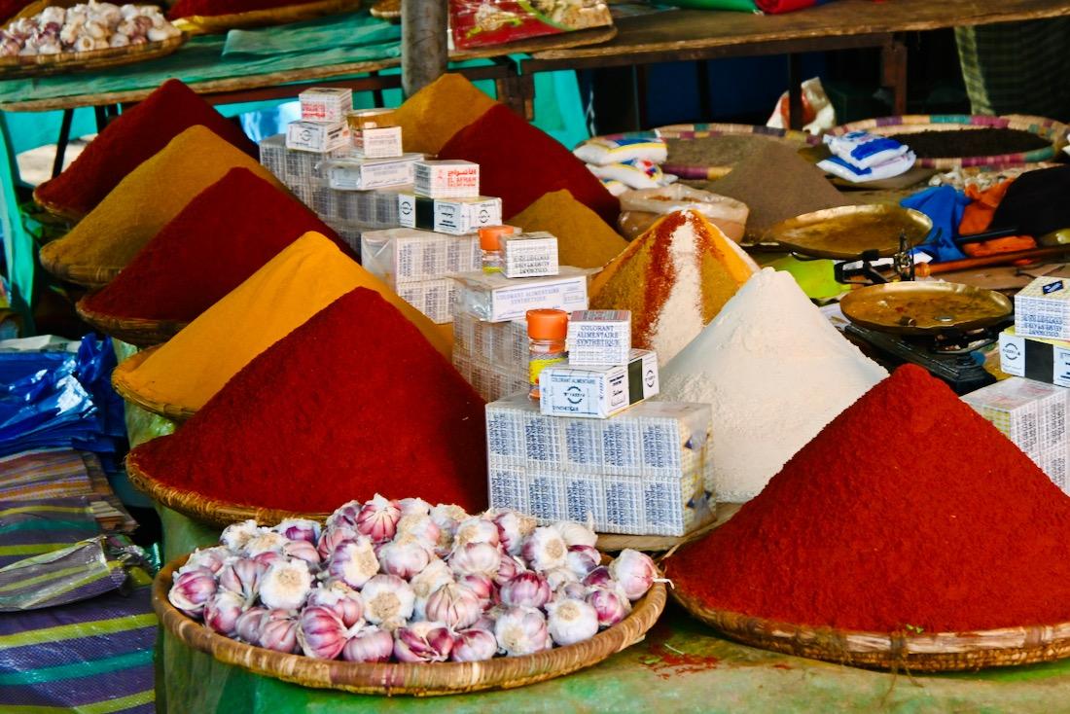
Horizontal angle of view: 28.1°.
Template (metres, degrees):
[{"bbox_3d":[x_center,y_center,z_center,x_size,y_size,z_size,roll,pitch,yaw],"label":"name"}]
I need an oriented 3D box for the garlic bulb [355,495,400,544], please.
[{"bbox_3d":[-0.165,0.171,2.245,0.048,0.050,0.048,-3,30,0],"label":"garlic bulb"}]

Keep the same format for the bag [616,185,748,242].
[{"bbox_3d":[0.256,-0.236,3.700,0.230,0.115,0.200,0,14,0],"label":"bag"}]

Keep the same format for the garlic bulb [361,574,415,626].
[{"bbox_3d":[-0.143,0.237,2.079,0.052,0.052,0.047,-1,18,-3],"label":"garlic bulb"}]

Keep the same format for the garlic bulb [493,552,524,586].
[{"bbox_3d":[-0.028,0.212,2.130,0.046,0.044,0.046,0,14,0],"label":"garlic bulb"}]

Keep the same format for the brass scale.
[{"bbox_3d":[0.500,-0.097,3.020,0.230,0.170,0.540,-4,15,-12],"label":"brass scale"}]

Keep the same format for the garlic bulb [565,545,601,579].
[{"bbox_3d":[0.049,0.208,2.160,0.044,0.042,0.044,0,15,0],"label":"garlic bulb"}]

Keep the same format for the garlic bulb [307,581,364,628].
[{"bbox_3d":[-0.192,0.242,2.081,0.052,0.046,0.052,0,12,0],"label":"garlic bulb"}]

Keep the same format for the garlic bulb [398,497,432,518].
[{"bbox_3d":[-0.128,0.166,2.310,0.048,0.046,0.048,0,14,0],"label":"garlic bulb"}]

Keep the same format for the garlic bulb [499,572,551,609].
[{"bbox_3d":[-0.010,0.231,2.102,0.051,0.045,0.051,0,12,0],"label":"garlic bulb"}]

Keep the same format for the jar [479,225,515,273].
[{"bbox_3d":[-0.051,-0.126,2.904,0.048,0.099,0.048,0,12,0],"label":"jar"}]

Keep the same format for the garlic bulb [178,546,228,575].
[{"bbox_3d":[-0.348,0.216,2.246,0.050,0.044,0.050,0,12,0],"label":"garlic bulb"}]

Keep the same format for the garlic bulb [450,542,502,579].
[{"bbox_3d":[-0.058,0.201,2.119,0.052,0.046,0.052,0,14,0],"label":"garlic bulb"}]

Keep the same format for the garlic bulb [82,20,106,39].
[{"bbox_3d":[-1.061,-0.788,5.150,0.053,0.047,0.053,0,12,0],"label":"garlic bulb"}]

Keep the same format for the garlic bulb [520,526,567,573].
[{"bbox_3d":[0.010,0.201,2.237,0.048,0.048,0.044,-6,5,-24],"label":"garlic bulb"}]

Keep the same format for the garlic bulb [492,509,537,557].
[{"bbox_3d":[-0.022,0.185,2.248,0.048,0.049,0.049,-19,0,24],"label":"garlic bulb"}]

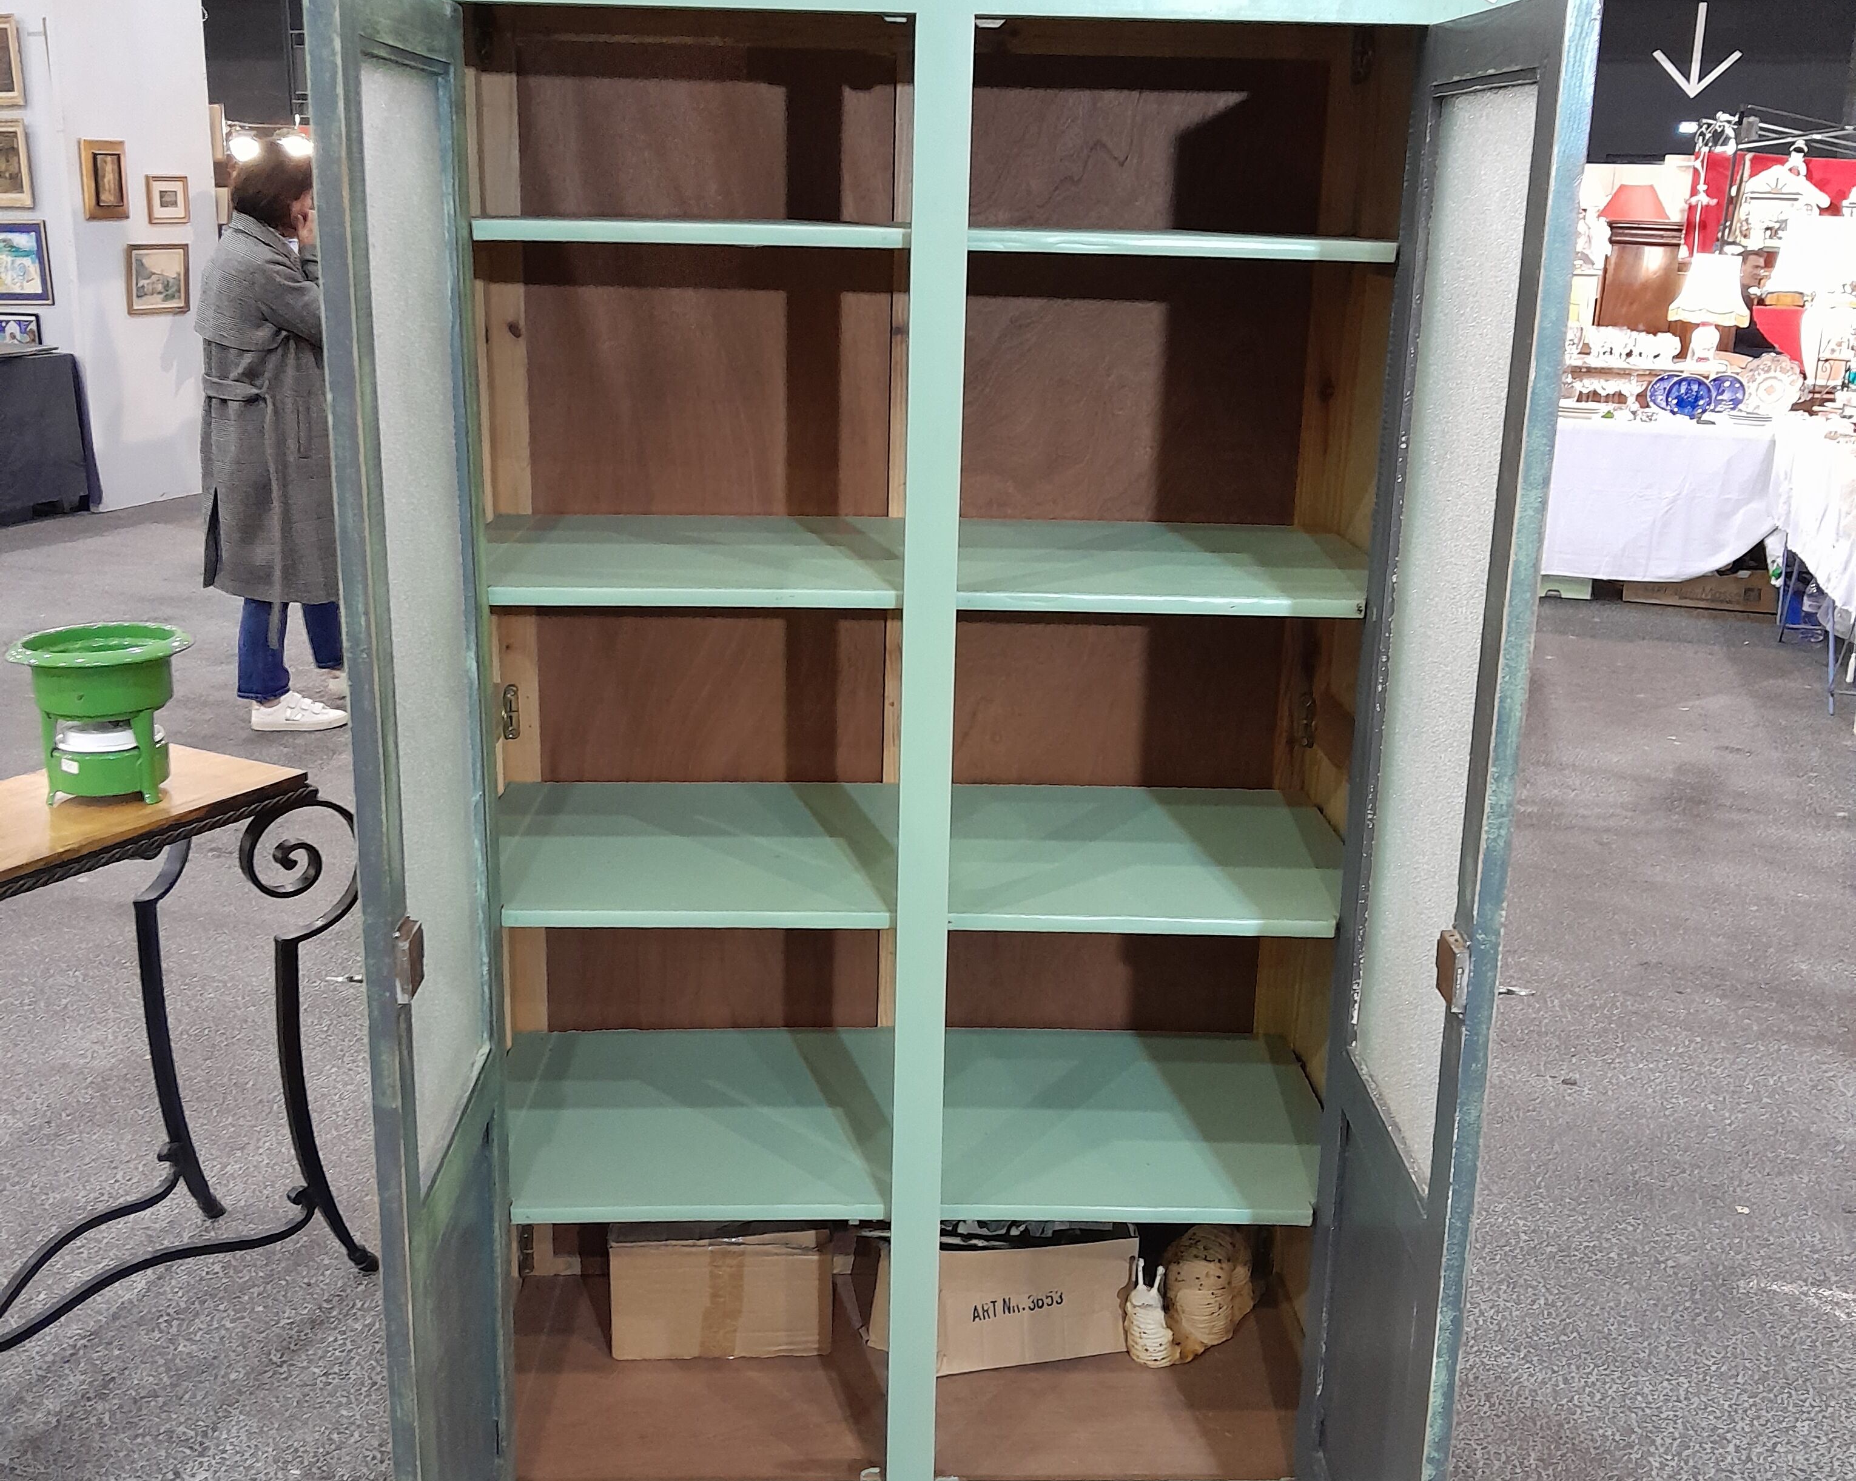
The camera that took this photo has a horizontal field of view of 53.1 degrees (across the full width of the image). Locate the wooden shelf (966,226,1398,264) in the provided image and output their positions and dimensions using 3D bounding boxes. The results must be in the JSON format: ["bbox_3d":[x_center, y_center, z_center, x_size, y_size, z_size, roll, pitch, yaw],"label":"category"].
[{"bbox_3d":[0.232,-0.506,1.891,0.437,0.018,0.434,1,16,-2],"label":"wooden shelf"}]

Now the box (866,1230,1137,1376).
[{"bbox_3d":[0.078,0.639,2.282,0.299,0.170,0.198,-3,16,-14],"label":"box"}]

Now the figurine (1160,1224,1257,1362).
[{"bbox_3d":[0.339,0.650,2.274,0.115,0.166,0.129,5,16,12],"label":"figurine"}]

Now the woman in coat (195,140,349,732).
[{"bbox_3d":[-1.880,-0.875,5.469,0.480,1.670,0.500,-1,16,-8],"label":"woman in coat"}]

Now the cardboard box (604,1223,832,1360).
[{"bbox_3d":[-0.245,0.638,2.288,0.260,0.158,0.179,0,16,-5],"label":"cardboard box"}]

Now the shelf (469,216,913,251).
[{"bbox_3d":[-0.223,-0.511,1.872,0.437,0.018,0.434,1,16,-2],"label":"shelf"}]

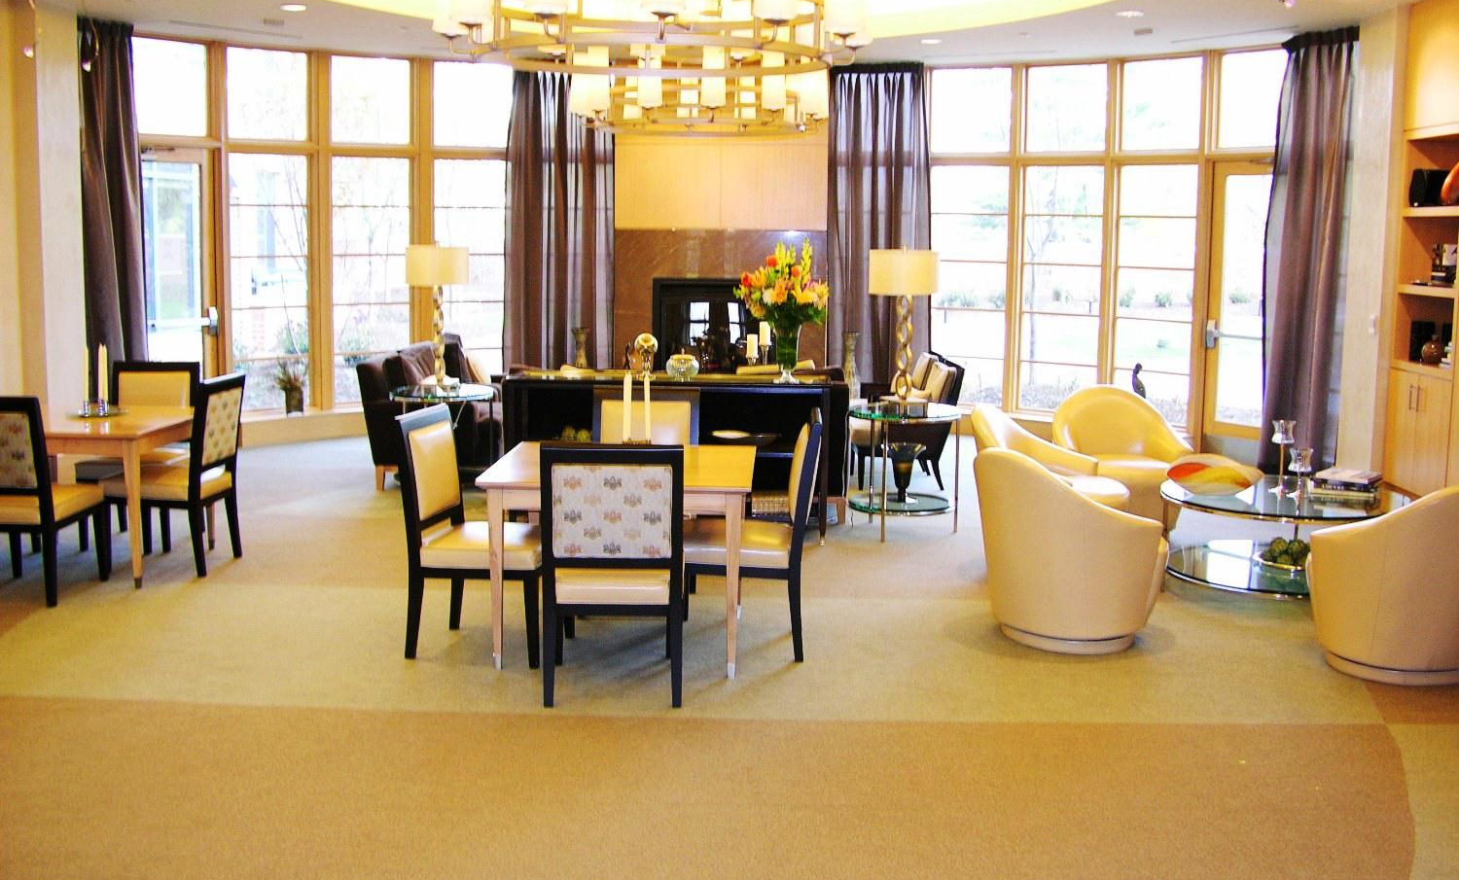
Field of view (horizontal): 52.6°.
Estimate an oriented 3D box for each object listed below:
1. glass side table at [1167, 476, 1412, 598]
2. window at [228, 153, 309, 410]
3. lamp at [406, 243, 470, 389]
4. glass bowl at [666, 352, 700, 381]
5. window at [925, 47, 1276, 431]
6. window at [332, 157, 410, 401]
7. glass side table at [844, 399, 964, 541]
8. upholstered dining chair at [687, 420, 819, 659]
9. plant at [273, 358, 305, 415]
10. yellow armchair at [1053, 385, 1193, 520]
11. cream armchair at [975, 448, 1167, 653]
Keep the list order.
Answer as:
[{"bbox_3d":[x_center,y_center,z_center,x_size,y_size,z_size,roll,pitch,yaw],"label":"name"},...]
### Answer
[{"bbox_3d":[2.694,0.492,7.197,1.180,0.440,1.180,1,8,0],"label":"glass side table"},{"bbox_3d":[-3.457,-1.181,11.132,0.610,1.930,0.080,-5,10,-36],"label":"window"},{"bbox_3d":[-1.781,-0.755,9.045,0.390,0.907,0.390,1,8,0],"label":"lamp"},{"bbox_3d":[-0.253,-0.408,8.121,0.180,0.165,0.180,1,8,0],"label":"glass bowl"},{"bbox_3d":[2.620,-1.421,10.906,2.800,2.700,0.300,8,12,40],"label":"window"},{"bbox_3d":[-2.728,-1.214,11.283,0.610,1.880,0.100,-5,11,-34],"label":"window"},{"bbox_3d":[0.983,0.183,8.344,0.640,0.670,0.640,1,9,0],"label":"glass side table"},{"bbox_3d":[0.070,0.367,6.027,0.590,0.950,0.490,1,8,4],"label":"upholstered dining chair"},{"bbox_3d":[-3.545,-0.429,11.839,0.250,0.460,0.250,1,8,0],"label":"plant"},{"bbox_3d":[2.208,0.131,8.334,0.790,0.810,0.790,-3,10,-23],"label":"yellow armchair"},{"bbox_3d":[1.434,0.429,6.180,0.780,0.820,0.760,-4,9,-30],"label":"cream armchair"}]

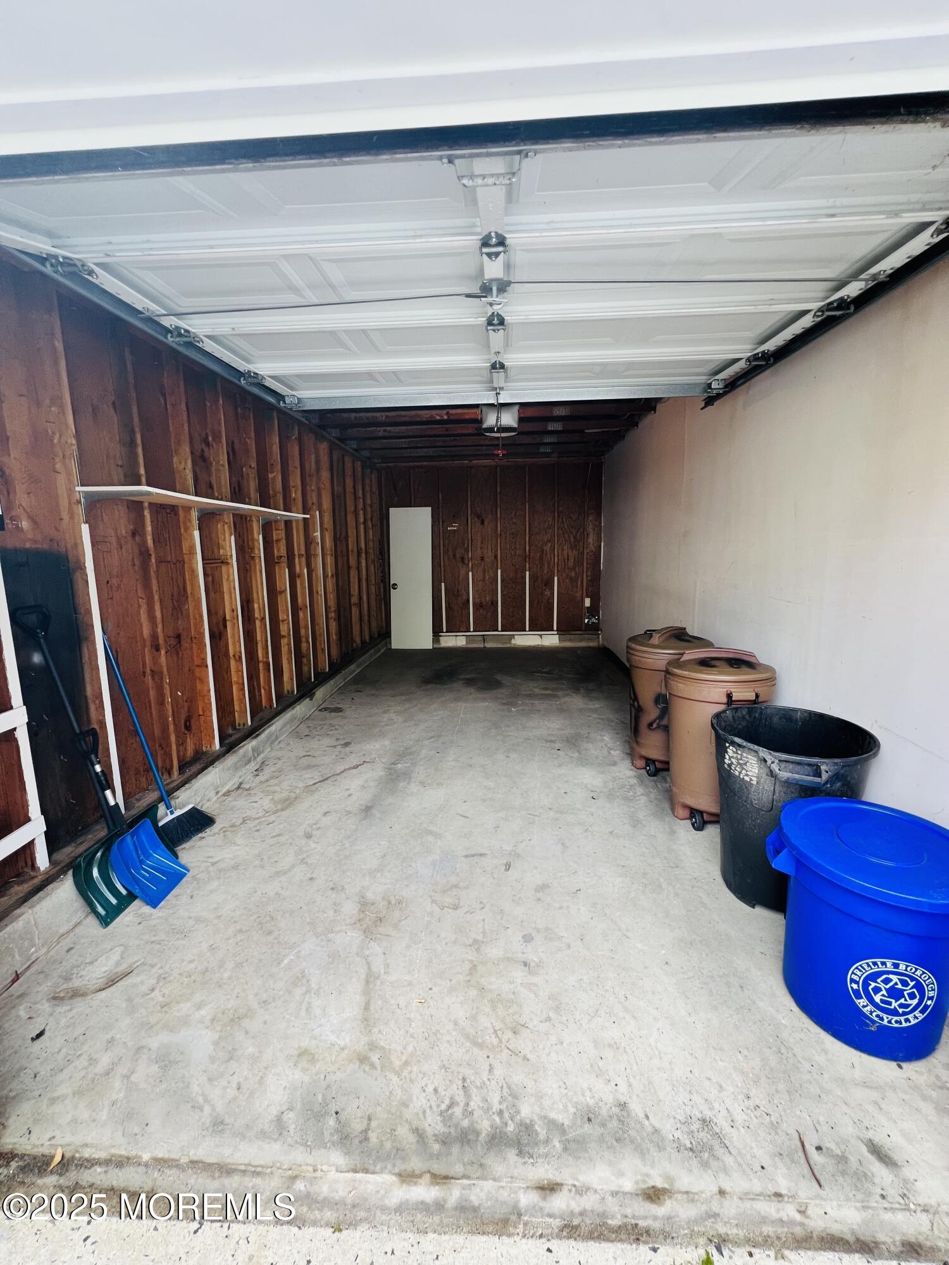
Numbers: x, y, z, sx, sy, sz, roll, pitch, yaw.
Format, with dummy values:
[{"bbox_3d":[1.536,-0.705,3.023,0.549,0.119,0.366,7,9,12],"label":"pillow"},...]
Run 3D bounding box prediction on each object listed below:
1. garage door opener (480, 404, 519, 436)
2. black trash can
[{"bbox_3d":[0.190,-1.586,3.522,0.270,0.200,0.360,0,9,3],"label":"garage door opener"},{"bbox_3d":[1.254,0.717,1.946,0.560,0.690,0.580,0,9,3],"label":"black trash can"}]

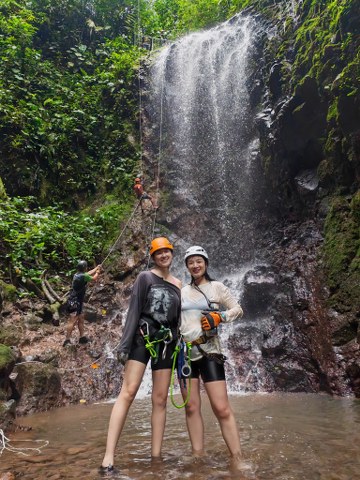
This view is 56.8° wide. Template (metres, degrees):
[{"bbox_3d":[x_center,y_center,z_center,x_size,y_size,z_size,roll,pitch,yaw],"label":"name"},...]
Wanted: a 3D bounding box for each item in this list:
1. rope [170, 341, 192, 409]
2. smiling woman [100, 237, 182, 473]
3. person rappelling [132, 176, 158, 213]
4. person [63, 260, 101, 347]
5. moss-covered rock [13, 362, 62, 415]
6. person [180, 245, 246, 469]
[{"bbox_3d":[0.012,0.942,2.337,0.155,0.440,0.100,0,-11,0],"label":"rope"},{"bbox_3d":[-0.280,0.809,2.525,0.630,1.670,0.430,2,-11,-10],"label":"smiling woman"},{"bbox_3d":[-1.260,-1.735,12.424,0.850,1.380,0.550,9,-14,-39],"label":"person rappelling"},{"bbox_3d":[-2.000,1.220,6.639,0.500,1.680,0.660,-10,-15,44],"label":"person"},{"bbox_3d":[-1.730,1.680,3.960,0.600,0.480,0.520,5,-12,-25],"label":"moss-covered rock"},{"bbox_3d":[0.250,0.841,2.560,0.530,1.620,0.400,-1,-11,8],"label":"person"}]

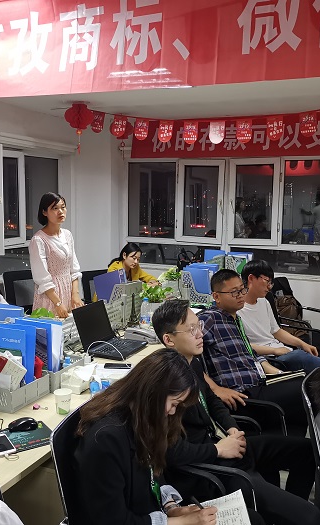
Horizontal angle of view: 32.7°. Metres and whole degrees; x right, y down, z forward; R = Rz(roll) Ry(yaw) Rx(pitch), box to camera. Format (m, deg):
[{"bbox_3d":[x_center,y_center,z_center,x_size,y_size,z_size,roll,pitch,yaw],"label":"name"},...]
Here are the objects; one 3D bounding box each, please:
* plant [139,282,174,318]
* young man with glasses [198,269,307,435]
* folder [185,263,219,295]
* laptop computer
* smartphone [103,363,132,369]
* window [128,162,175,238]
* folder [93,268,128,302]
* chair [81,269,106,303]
[{"bbox_3d":[-0.021,0.274,3.834,0.225,0.270,0.225,1,7,0],"label":"plant"},{"bbox_3d":[0.570,0.666,2.960,0.800,1.235,0.540,4,8,25],"label":"young man with glasses"},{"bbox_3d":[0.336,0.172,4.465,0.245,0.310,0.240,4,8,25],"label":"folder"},{"bbox_3d":[-0.262,0.371,3.025,0.305,0.246,0.345,4,7,22],"label":"laptop computer"},{"bbox_3d":[-0.211,0.528,2.768,0.145,0.009,0.071,1,7,1],"label":"smartphone"},{"bbox_3d":[-0.103,-0.744,6.543,0.622,0.889,0.060,4,8,25],"label":"window"},{"bbox_3d":[-0.309,0.235,3.789,0.220,0.310,0.090,-12,1,26],"label":"folder"},{"bbox_3d":[-0.353,0.560,4.773,0.600,0.960,0.600,4,7,22],"label":"chair"}]

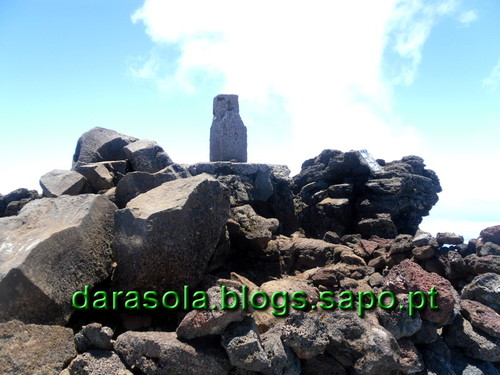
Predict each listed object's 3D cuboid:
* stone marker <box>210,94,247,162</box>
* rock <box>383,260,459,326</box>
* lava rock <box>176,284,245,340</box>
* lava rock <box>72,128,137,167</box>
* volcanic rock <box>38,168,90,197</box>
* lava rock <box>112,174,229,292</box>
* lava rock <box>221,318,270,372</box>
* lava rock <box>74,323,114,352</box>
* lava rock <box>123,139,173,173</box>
[{"bbox_3d":[-0.228,-0.632,4.350,0.290,0.710,0.280,0,-1,-20],"label":"stone marker"},{"bbox_3d":[1.181,0.734,2.800,0.500,0.430,0.420,0,-3,0],"label":"rock"},{"bbox_3d":[-0.233,0.757,2.450,0.400,0.310,0.330,1,-3,-25],"label":"lava rock"},{"bbox_3d":[-1.536,-0.420,4.300,0.610,0.440,0.480,0,-1,-18],"label":"lava rock"},{"bbox_3d":[-1.743,-0.047,3.800,0.430,0.250,0.340,0,-1,-18],"label":"volcanic rock"},{"bbox_3d":[-0.639,0.370,3.250,0.900,0.900,0.750,1,-3,-15],"label":"lava rock"},{"bbox_3d":[-0.025,0.879,2.250,0.250,0.240,0.220,0,-1,0],"label":"lava rock"},{"bbox_3d":[-0.923,0.890,2.400,0.200,0.145,0.170,0,-1,-18],"label":"lava rock"},{"bbox_3d":[-1.014,-0.317,4.000,0.440,0.310,0.360,0,-1,-12],"label":"lava rock"}]

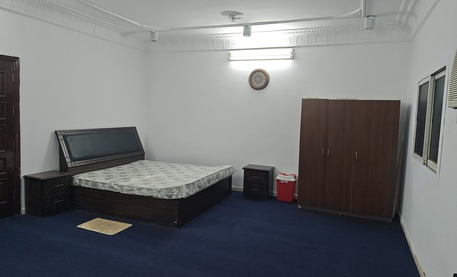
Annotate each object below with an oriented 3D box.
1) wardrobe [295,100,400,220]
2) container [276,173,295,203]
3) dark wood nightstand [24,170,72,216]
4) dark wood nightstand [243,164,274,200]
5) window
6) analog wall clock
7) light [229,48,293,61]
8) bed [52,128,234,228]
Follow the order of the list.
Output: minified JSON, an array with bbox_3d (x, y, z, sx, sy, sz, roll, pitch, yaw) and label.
[{"bbox_3d":[1.904,0.287,4.913,1.380,1.800,0.470,3,5,23],"label":"wardrobe"},{"bbox_3d":[1.048,0.887,5.452,0.340,0.475,0.240,3,5,23],"label":"container"},{"bbox_3d":[-2.663,0.821,4.527,0.360,0.540,0.470,3,5,23],"label":"dark wood nightstand"},{"bbox_3d":[0.550,0.819,5.603,0.490,0.560,0.350,3,5,23],"label":"dark wood nightstand"},{"bbox_3d":[2.120,-0.186,3.240,0.080,0.935,1.300,3,5,23],"label":"window"},{"bbox_3d":[0.574,-1.098,5.633,0.400,0.400,0.055,3,5,23],"label":"analog wall clock"},{"bbox_3d":[0.584,-1.526,5.583,1.230,0.180,0.090,3,5,23],"label":"light"},{"bbox_3d":[-1.292,0.477,5.200,2.270,1.200,1.890,3,5,23],"label":"bed"}]

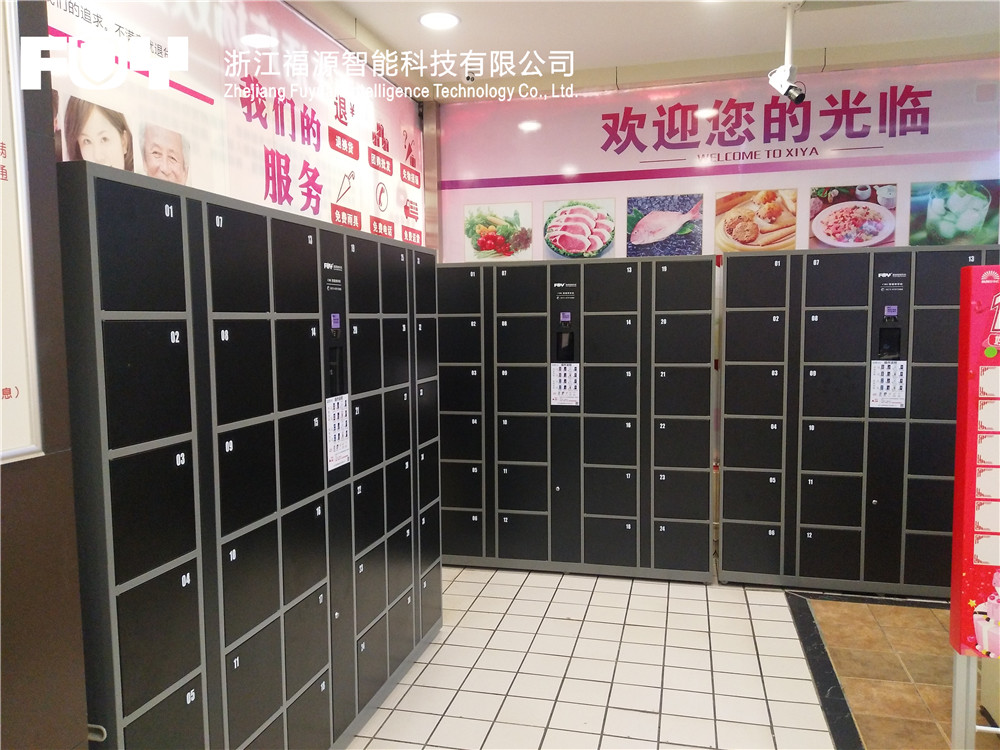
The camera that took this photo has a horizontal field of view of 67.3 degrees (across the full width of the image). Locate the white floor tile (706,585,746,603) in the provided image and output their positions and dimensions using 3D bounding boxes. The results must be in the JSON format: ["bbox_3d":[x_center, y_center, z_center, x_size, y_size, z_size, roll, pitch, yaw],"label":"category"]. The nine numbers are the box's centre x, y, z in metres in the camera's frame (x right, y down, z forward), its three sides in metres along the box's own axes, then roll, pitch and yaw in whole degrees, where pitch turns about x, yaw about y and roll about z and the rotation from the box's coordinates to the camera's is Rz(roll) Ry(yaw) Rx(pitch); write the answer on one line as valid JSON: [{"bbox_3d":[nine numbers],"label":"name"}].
[{"bbox_3d":[1.217,1.190,4.034,0.197,0.010,0.197,1,5,14],"label":"white floor tile"}]

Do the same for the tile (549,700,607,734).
[{"bbox_3d":[0.296,1.303,2.847,0.195,0.010,0.195,0,5,14],"label":"tile"}]

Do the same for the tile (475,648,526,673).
[{"bbox_3d":[0.003,1.259,3.312,0.197,0.010,0.197,1,5,14],"label":"tile"}]

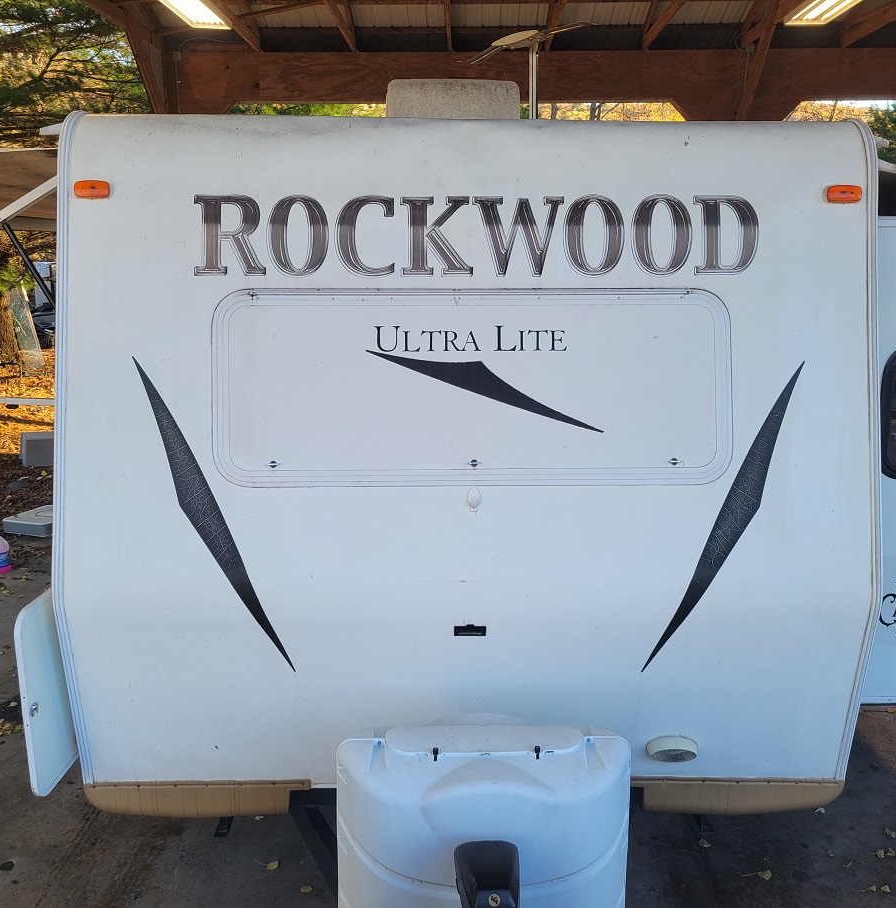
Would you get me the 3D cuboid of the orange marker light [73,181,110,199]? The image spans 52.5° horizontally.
[{"bbox_3d":[-1.046,-0.778,2.675,0.101,0.051,0.025,0,-2,-1],"label":"orange marker light"}]

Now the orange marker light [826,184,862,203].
[{"bbox_3d":[1.183,-0.774,2.710,0.101,0.051,0.025,0,-2,-1],"label":"orange marker light"}]

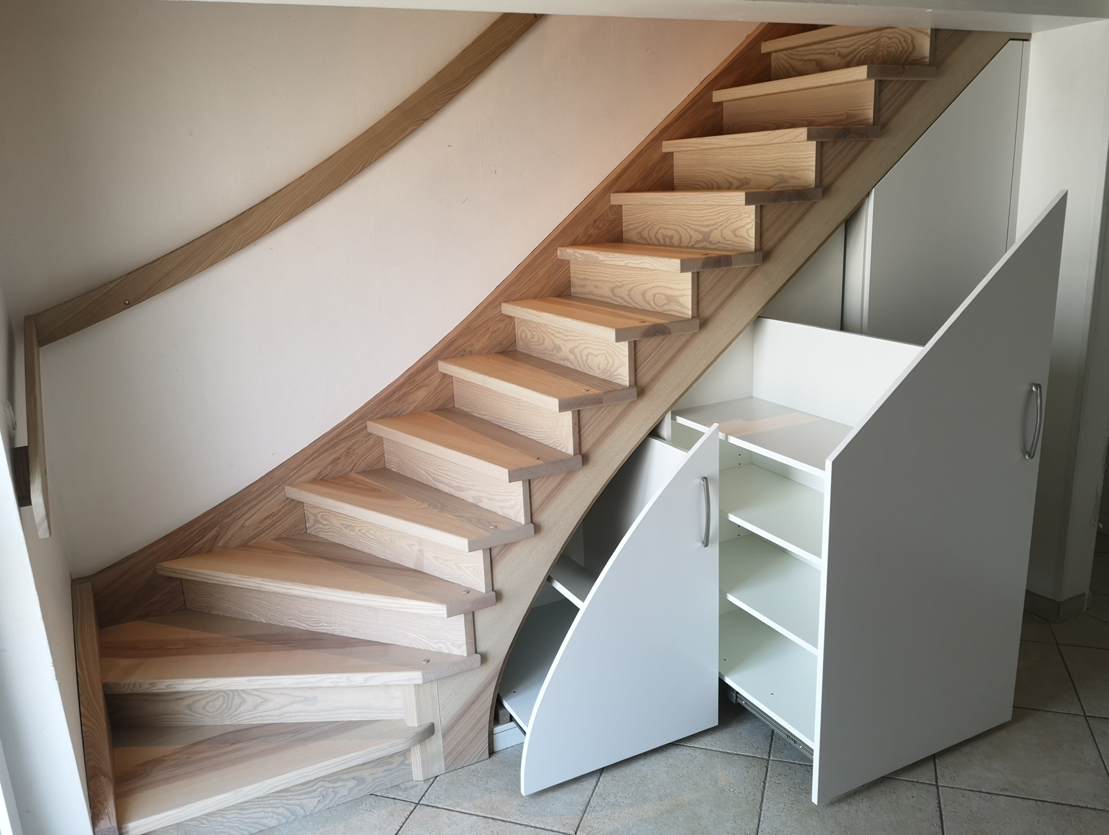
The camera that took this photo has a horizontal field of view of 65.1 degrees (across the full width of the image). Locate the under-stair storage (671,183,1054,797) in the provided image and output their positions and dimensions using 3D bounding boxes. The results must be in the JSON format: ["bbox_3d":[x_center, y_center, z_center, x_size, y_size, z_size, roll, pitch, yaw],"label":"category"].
[{"bbox_3d":[0.849,0.149,2.567,0.762,1.542,0.745,-10,16,-25],"label":"under-stair storage"}]

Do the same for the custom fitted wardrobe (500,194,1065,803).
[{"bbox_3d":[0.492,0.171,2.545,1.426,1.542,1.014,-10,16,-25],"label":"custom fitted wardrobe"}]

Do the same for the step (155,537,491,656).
[{"bbox_3d":[-0.661,0.531,2.722,1.122,0.180,0.369,3,16,20],"label":"step"}]

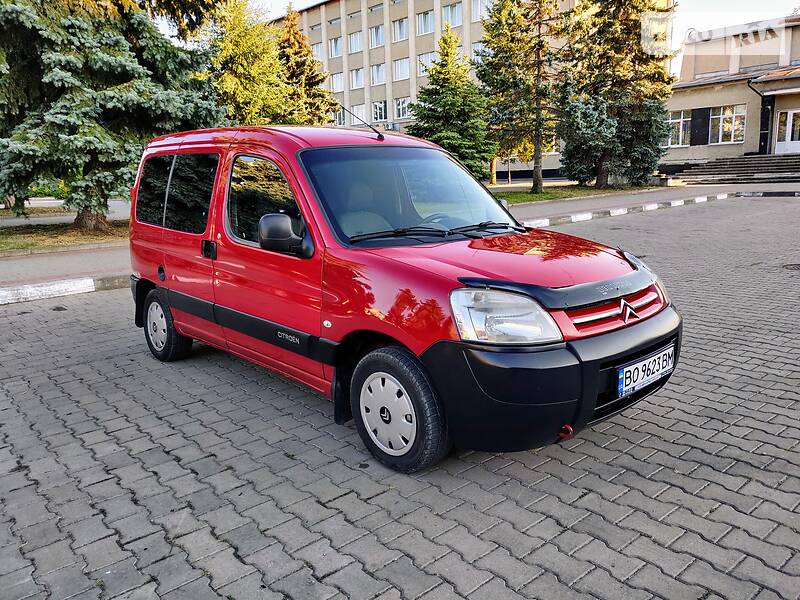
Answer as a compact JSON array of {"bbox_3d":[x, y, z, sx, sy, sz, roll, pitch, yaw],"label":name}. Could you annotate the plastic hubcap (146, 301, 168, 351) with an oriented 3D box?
[{"bbox_3d":[-1.922,0.210,4.603,0.060,0.395,0.395,-12,15,-41],"label":"plastic hubcap"}]

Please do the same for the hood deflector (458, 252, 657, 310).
[{"bbox_3d":[0.829,-0.097,2.650,1.270,0.160,0.400,-12,15,-41],"label":"hood deflector"}]

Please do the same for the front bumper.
[{"bbox_3d":[0.889,0.269,2.671,1.690,0.430,0.500,-12,15,-41],"label":"front bumper"}]

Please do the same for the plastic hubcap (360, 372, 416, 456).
[{"bbox_3d":[-0.063,0.531,2.680,0.060,0.395,0.395,-12,15,-41],"label":"plastic hubcap"}]

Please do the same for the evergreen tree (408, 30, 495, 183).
[{"bbox_3d":[2.055,-7.736,24.296,3.900,7.010,3.900,-2,12,0],"label":"evergreen tree"}]

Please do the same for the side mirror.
[{"bbox_3d":[-0.565,-0.312,2.829,0.220,0.225,0.180,-12,15,-41],"label":"side mirror"}]

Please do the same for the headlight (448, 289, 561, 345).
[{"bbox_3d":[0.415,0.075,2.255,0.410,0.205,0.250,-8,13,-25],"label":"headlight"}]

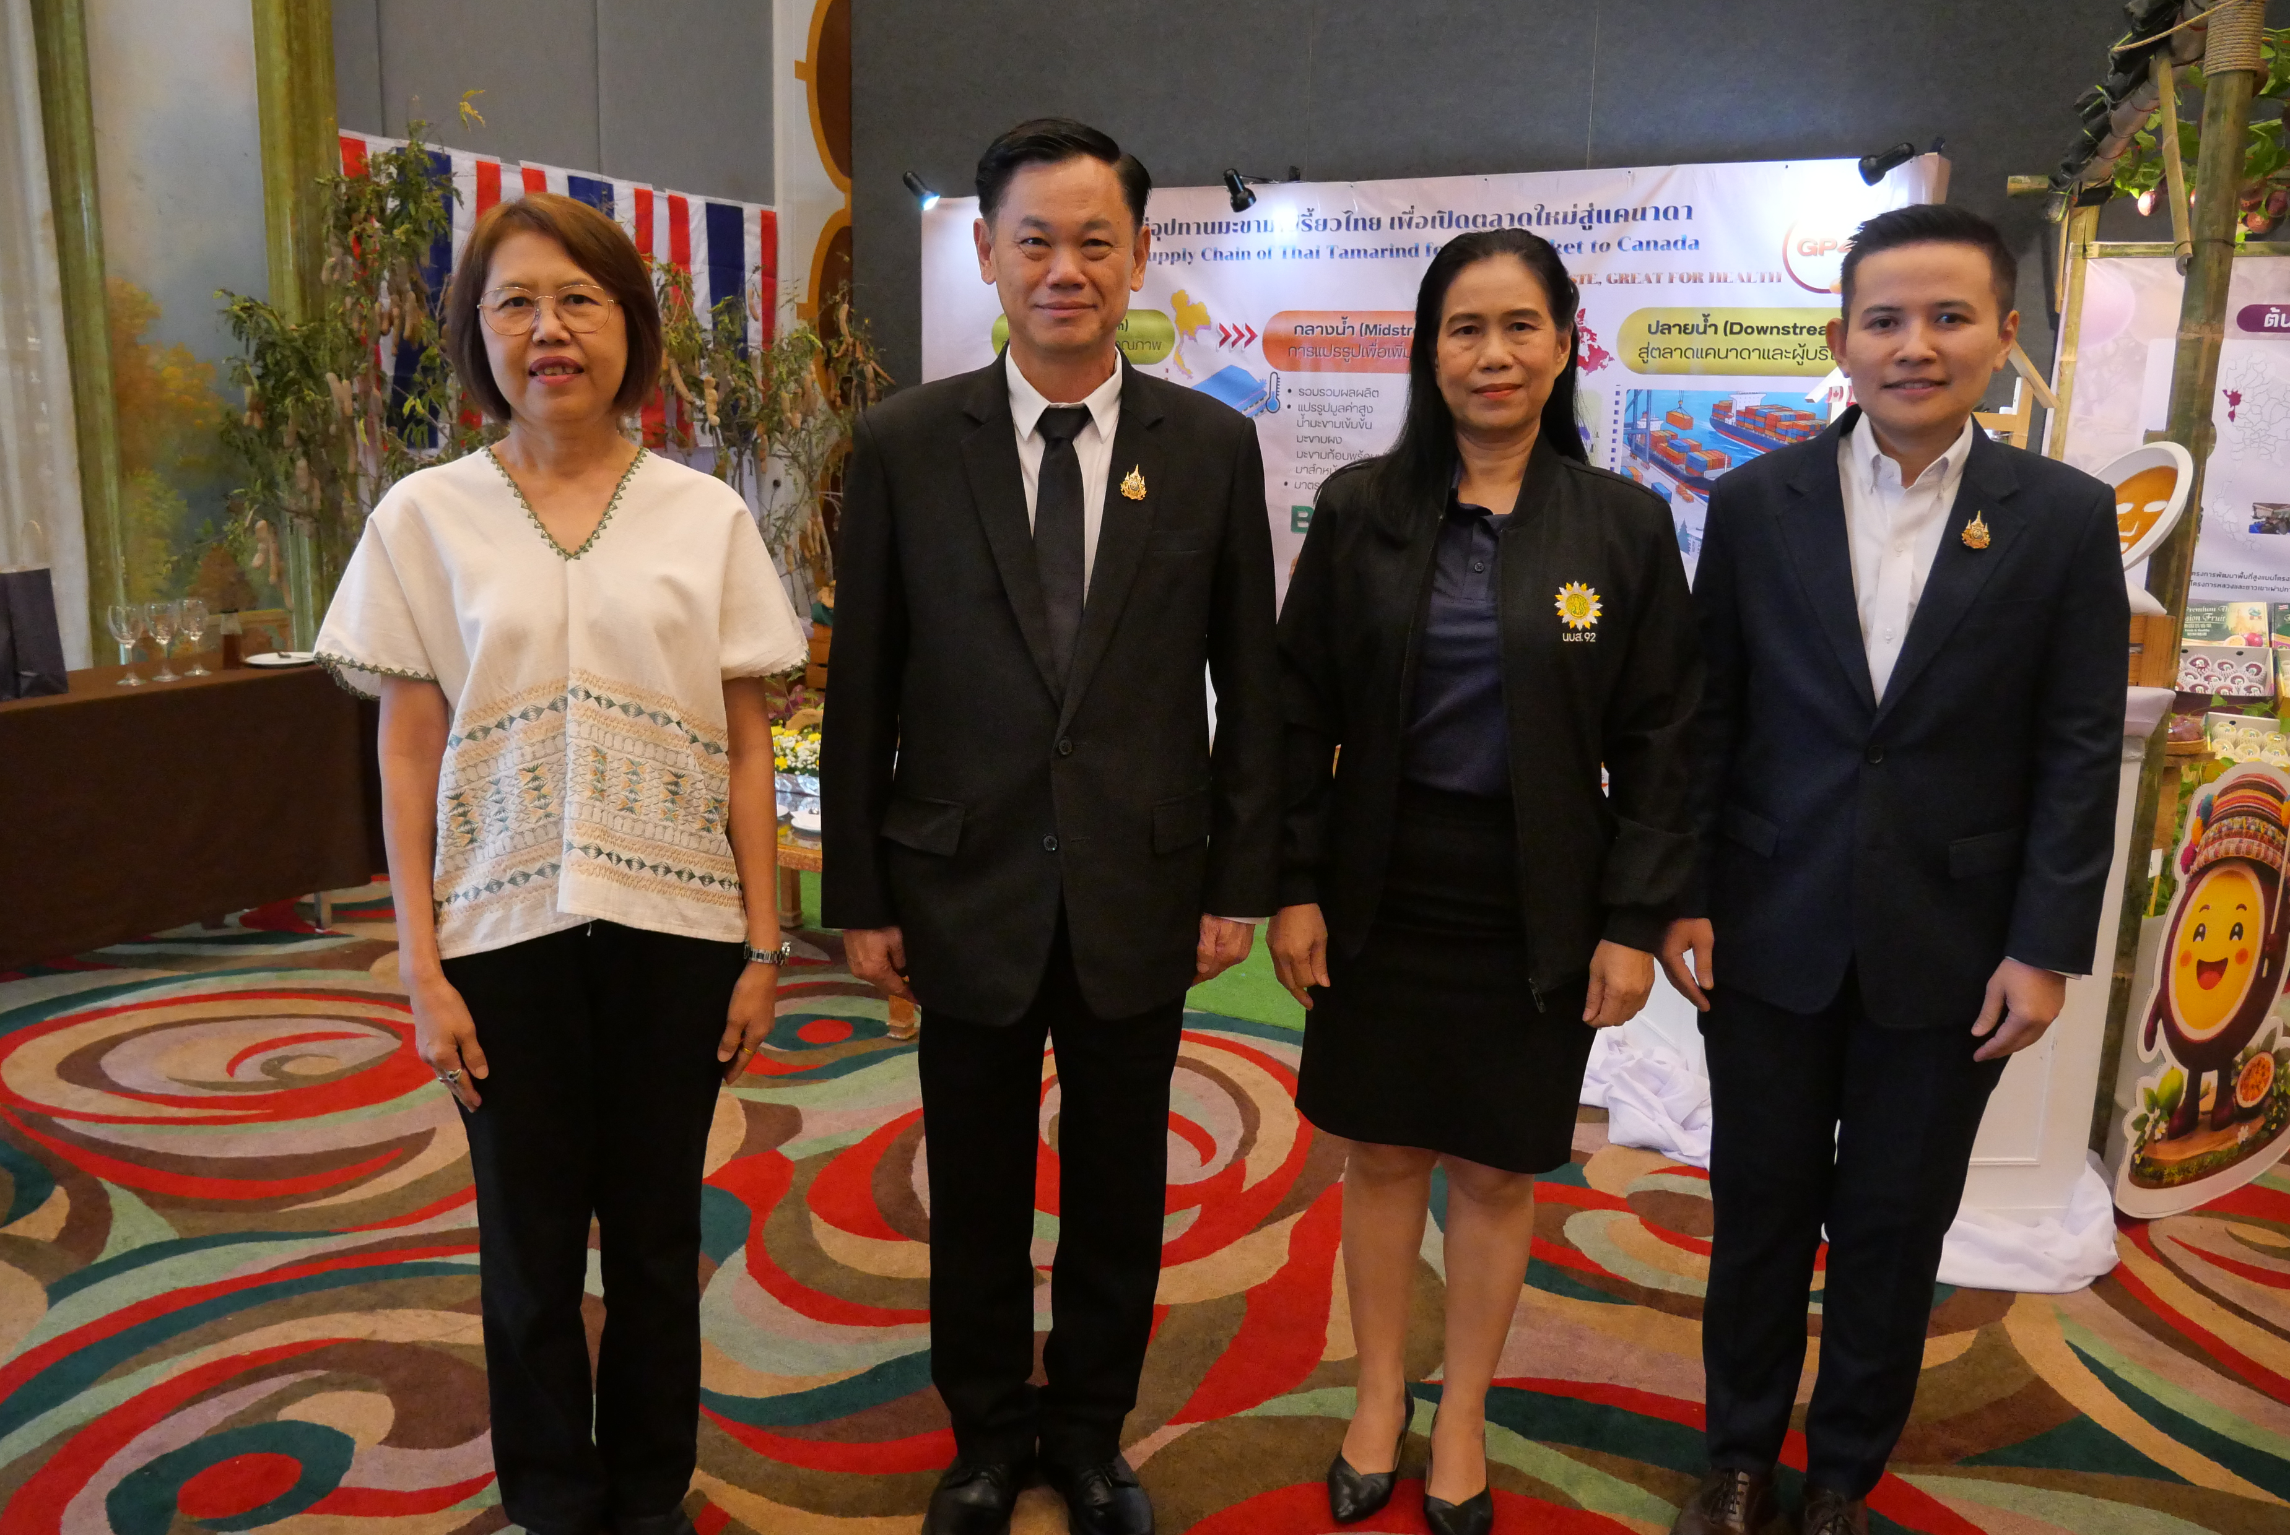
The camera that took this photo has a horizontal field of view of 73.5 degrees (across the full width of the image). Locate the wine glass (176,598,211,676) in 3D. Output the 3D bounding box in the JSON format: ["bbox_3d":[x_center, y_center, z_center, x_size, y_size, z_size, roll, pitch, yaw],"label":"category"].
[{"bbox_3d":[-2.586,-0.353,4.170,0.079,0.206,0.079,1,9,0],"label":"wine glass"}]

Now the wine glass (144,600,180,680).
[{"bbox_3d":[-2.581,-0.332,4.030,0.079,0.206,0.079,1,9,0],"label":"wine glass"}]

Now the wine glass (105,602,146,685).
[{"bbox_3d":[-2.589,-0.312,3.900,0.079,0.206,0.079,1,9,0],"label":"wine glass"}]

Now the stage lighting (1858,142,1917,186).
[{"bbox_3d":[2.100,-1.706,4.330,0.082,0.082,0.145,-8,-11,-46],"label":"stage lighting"}]

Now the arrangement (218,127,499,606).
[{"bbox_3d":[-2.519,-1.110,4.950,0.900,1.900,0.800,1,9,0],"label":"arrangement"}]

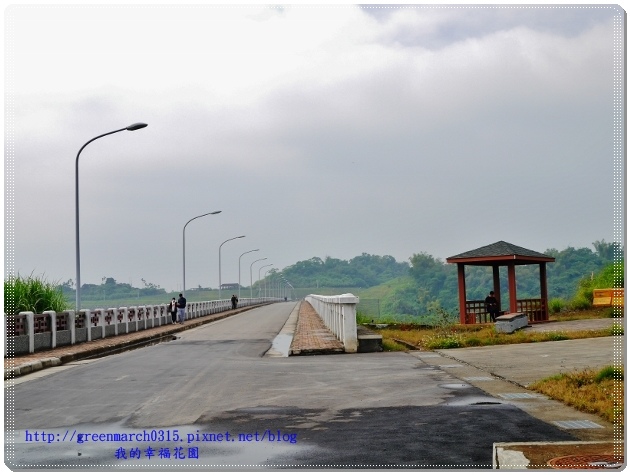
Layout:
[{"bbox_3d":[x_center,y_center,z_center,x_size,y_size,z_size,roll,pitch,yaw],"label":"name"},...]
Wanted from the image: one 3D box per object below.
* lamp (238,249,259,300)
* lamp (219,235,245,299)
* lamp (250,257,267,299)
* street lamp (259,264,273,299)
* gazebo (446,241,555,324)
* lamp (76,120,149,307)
[{"bbox_3d":[-8.783,5.368,126.258,2.650,7.751,0.320,-1,-3,-1],"label":"lamp"},{"bbox_3d":[-8.311,3.564,95.257,2.650,7.723,0.320,-1,-3,-1],"label":"lamp"},{"bbox_3d":[-9.294,7.222,157.058,2.650,7.743,0.320,-1,-3,-1],"label":"lamp"},{"bbox_3d":[-9.758,9.174,188.759,2.650,7.777,0.320,-1,-3,-1],"label":"street lamp"},{"bbox_3d":[8.332,1.955,42.012,3.412,3.680,3.412,-4,-5,42],"label":"gazebo"},{"bbox_3d":[-7.242,-0.207,34.059,2.650,7.790,0.320,-1,-3,-1],"label":"lamp"}]

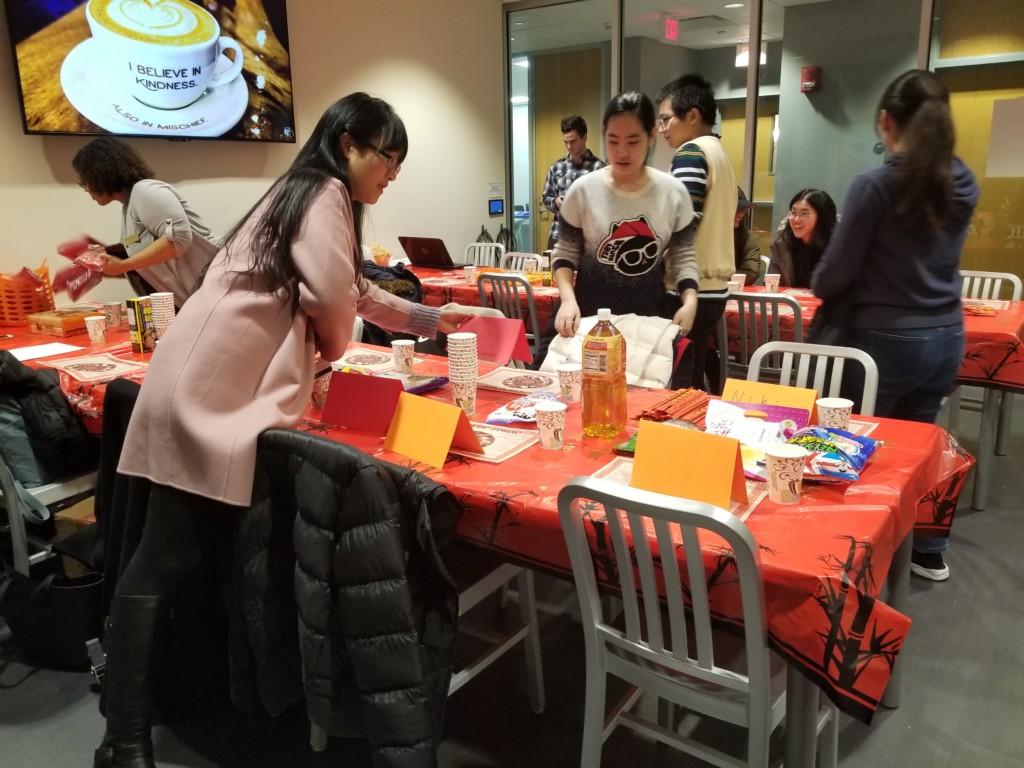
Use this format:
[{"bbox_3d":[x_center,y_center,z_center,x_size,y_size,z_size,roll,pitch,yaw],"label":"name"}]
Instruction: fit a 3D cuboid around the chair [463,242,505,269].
[{"bbox_3d":[-0.333,-0.789,6.795,0.410,0.860,0.500,5,16,25],"label":"chair"}]

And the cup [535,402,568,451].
[{"bbox_3d":[0.093,0.104,1.828,0.080,0.096,0.080,-1,14,0],"label":"cup"}]

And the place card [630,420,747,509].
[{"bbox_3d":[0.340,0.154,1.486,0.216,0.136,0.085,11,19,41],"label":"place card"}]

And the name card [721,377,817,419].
[{"bbox_3d":[0.616,0.064,1.840,0.215,0.128,0.105,9,17,35],"label":"name card"}]

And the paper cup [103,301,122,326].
[{"bbox_3d":[-1.925,-0.337,3.722,0.079,0.101,0.079,-1,14,0],"label":"paper cup"}]

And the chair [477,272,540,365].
[{"bbox_3d":[0.081,-0.297,4.952,0.410,0.860,0.500,7,16,31],"label":"chair"}]

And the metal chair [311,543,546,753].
[{"bbox_3d":[-0.221,0.479,1.869,0.410,0.860,0.500,9,17,35],"label":"metal chair"}]

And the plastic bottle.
[{"bbox_3d":[0.222,-0.027,1.863,0.107,0.310,0.105,9,17,35],"label":"plastic bottle"}]

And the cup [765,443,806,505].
[{"bbox_3d":[0.526,0.175,1.477,0.079,0.101,0.079,-1,14,0],"label":"cup"}]

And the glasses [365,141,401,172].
[{"bbox_3d":[-0.335,-0.555,1.820,0.140,0.045,0.140,30,22,10],"label":"glasses"}]

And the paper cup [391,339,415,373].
[{"bbox_3d":[-0.372,-0.091,2.608,0.080,0.096,0.080,-1,14,0],"label":"paper cup"}]

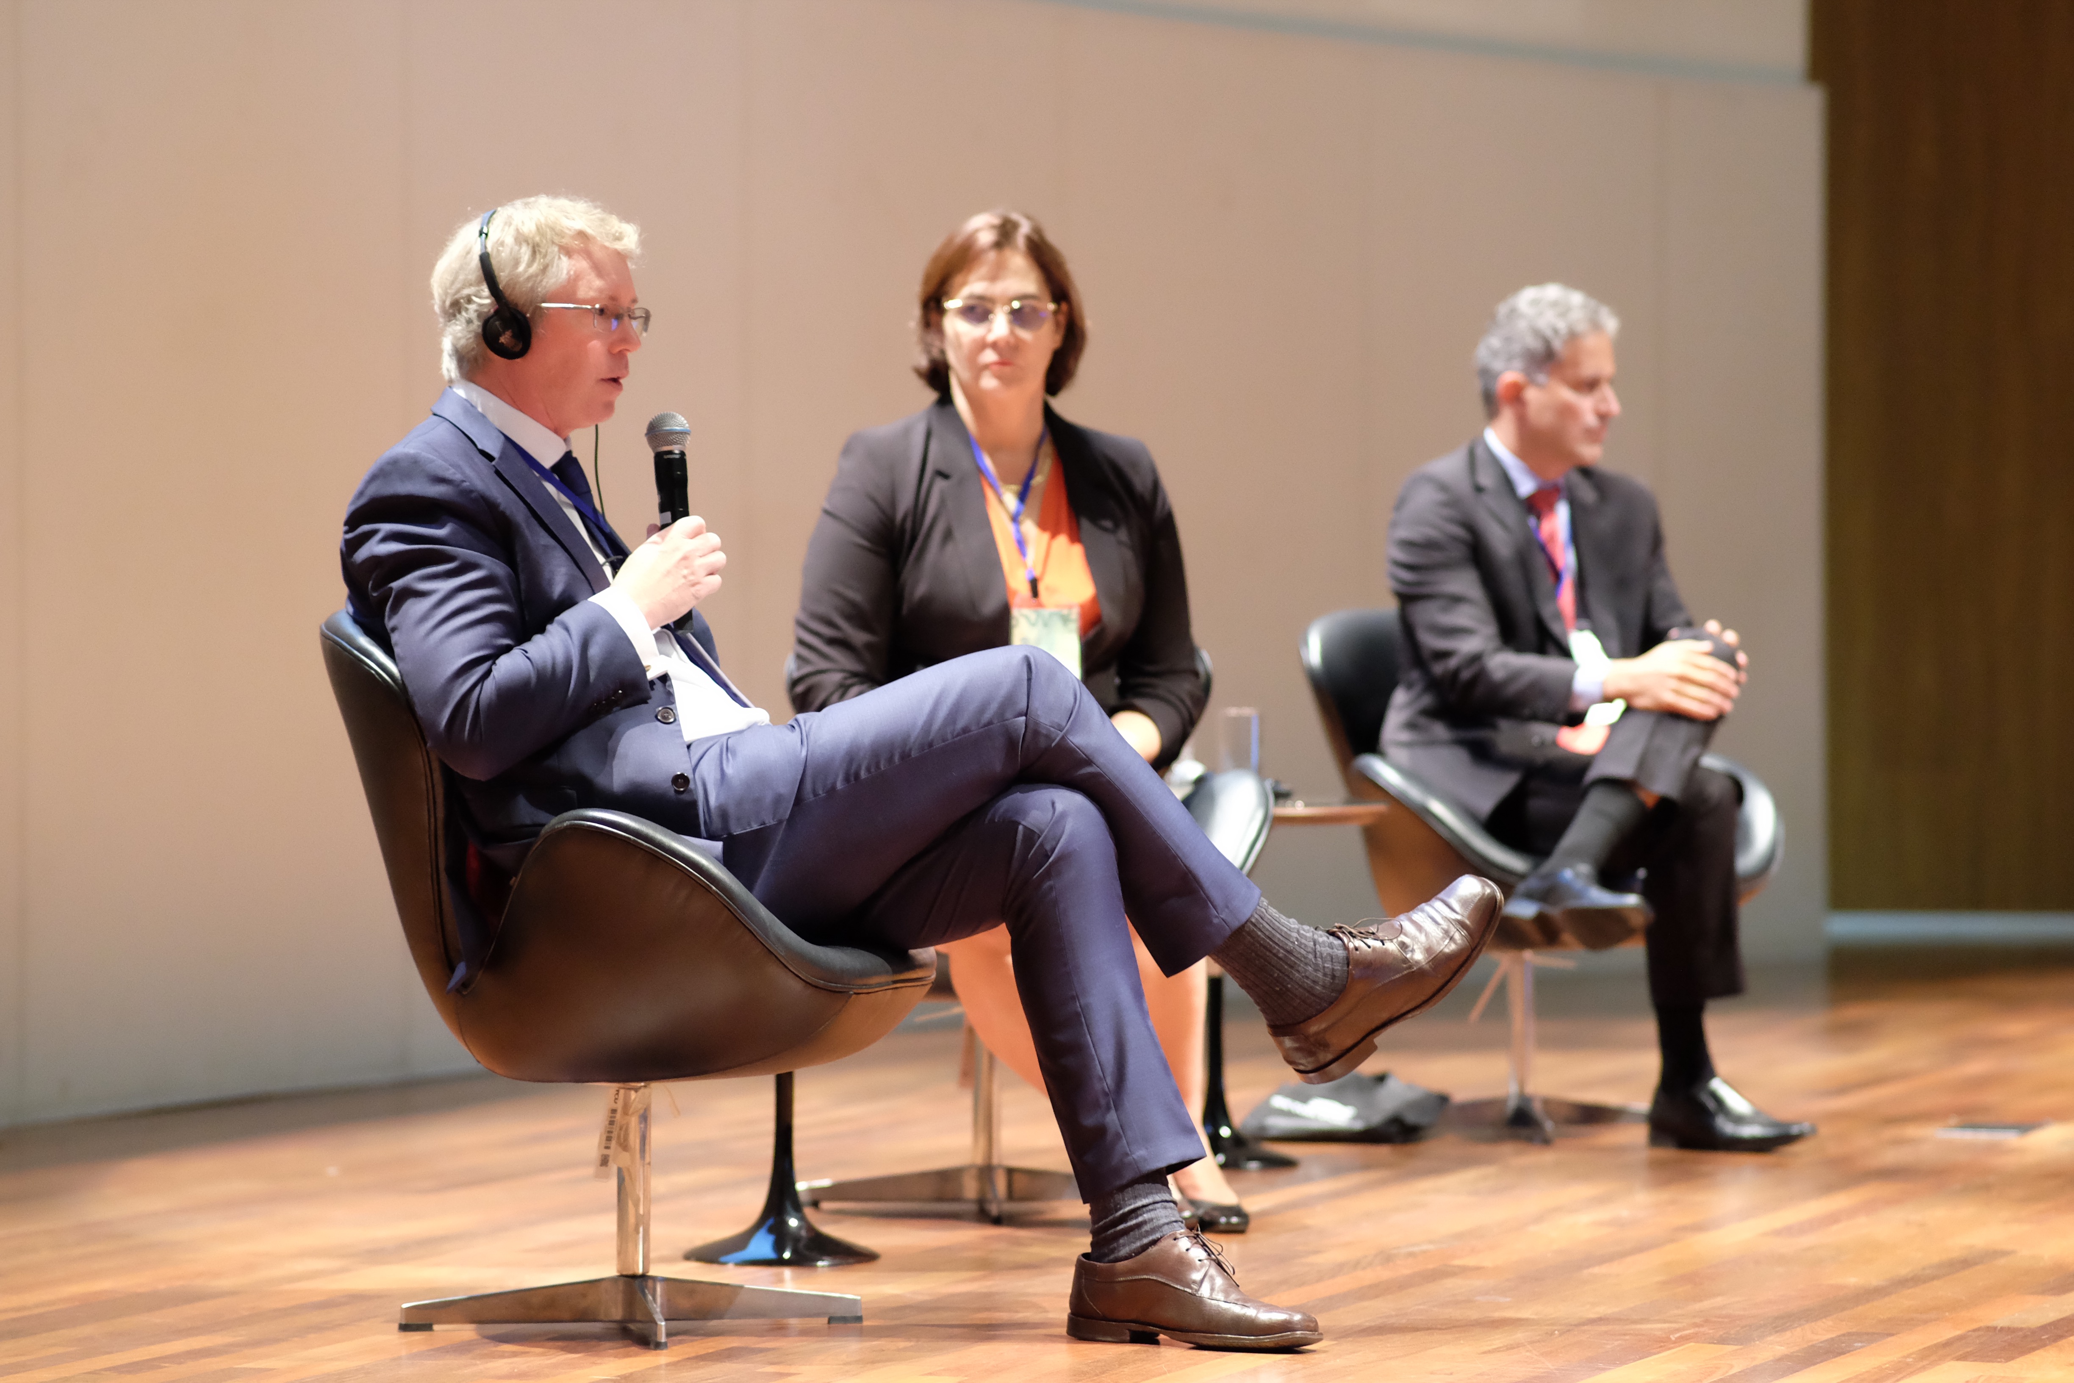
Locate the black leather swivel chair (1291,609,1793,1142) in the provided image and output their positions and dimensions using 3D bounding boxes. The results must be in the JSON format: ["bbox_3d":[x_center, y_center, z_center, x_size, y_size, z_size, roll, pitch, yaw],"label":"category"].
[{"bbox_3d":[0.722,0.264,10.950,0.730,0.775,0.680,-1,1,-44],"label":"black leather swivel chair"}]

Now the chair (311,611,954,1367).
[{"bbox_3d":[-0.437,0.297,7.970,0.680,0.780,0.730,0,1,15],"label":"chair"}]

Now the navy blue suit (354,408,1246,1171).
[{"bbox_3d":[-0.215,0.106,7.920,0.950,0.860,0.560,0,1,18],"label":"navy blue suit"}]

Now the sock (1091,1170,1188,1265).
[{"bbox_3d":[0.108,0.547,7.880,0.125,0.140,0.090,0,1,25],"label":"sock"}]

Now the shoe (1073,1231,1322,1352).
[{"bbox_3d":[0.162,0.634,7.820,0.285,0.120,0.108,0,1,25],"label":"shoe"}]

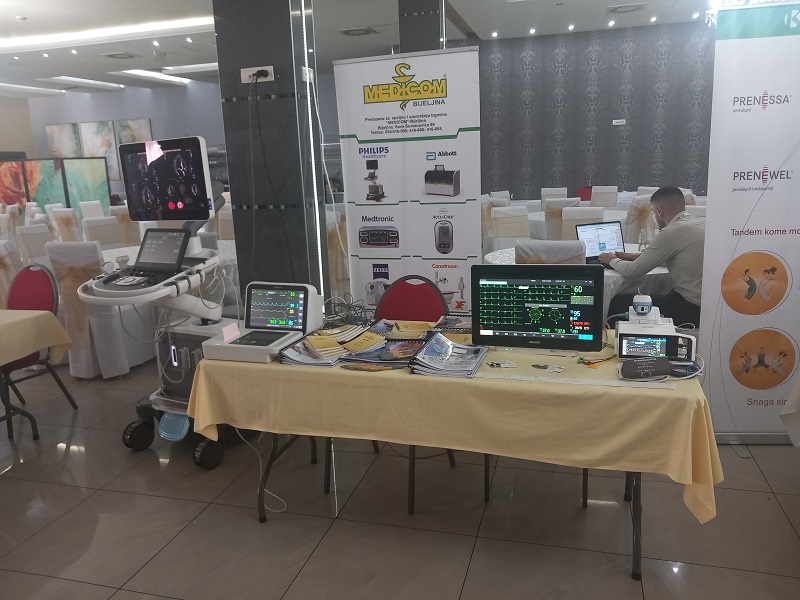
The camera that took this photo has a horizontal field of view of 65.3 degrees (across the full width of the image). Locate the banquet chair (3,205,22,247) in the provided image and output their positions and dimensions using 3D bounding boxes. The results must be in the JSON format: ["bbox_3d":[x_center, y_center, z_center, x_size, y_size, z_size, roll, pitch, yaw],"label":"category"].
[{"bbox_3d":[-7.087,-1.206,11.329,0.520,0.990,0.440,0,13,10],"label":"banquet chair"}]

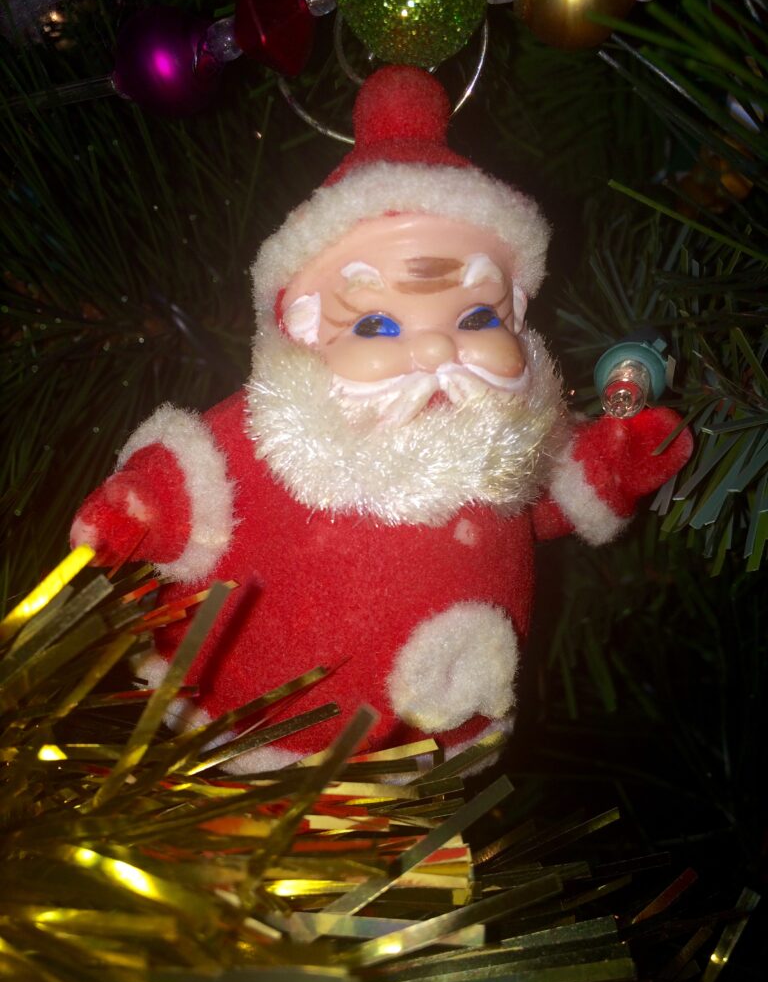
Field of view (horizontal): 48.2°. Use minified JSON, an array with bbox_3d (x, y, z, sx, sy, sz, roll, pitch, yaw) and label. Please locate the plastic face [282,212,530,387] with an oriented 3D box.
[{"bbox_3d":[0.004,-0.026,0.126,0.038,0.028,0.023,-1,3,-14],"label":"plastic face"}]

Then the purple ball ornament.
[{"bbox_3d":[-0.037,-0.072,0.145,0.018,0.018,0.018,0,3,0],"label":"purple ball ornament"}]

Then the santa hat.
[{"bbox_3d":[0.003,-0.048,0.143,0.047,0.041,0.045,-1,3,-14],"label":"santa hat"}]

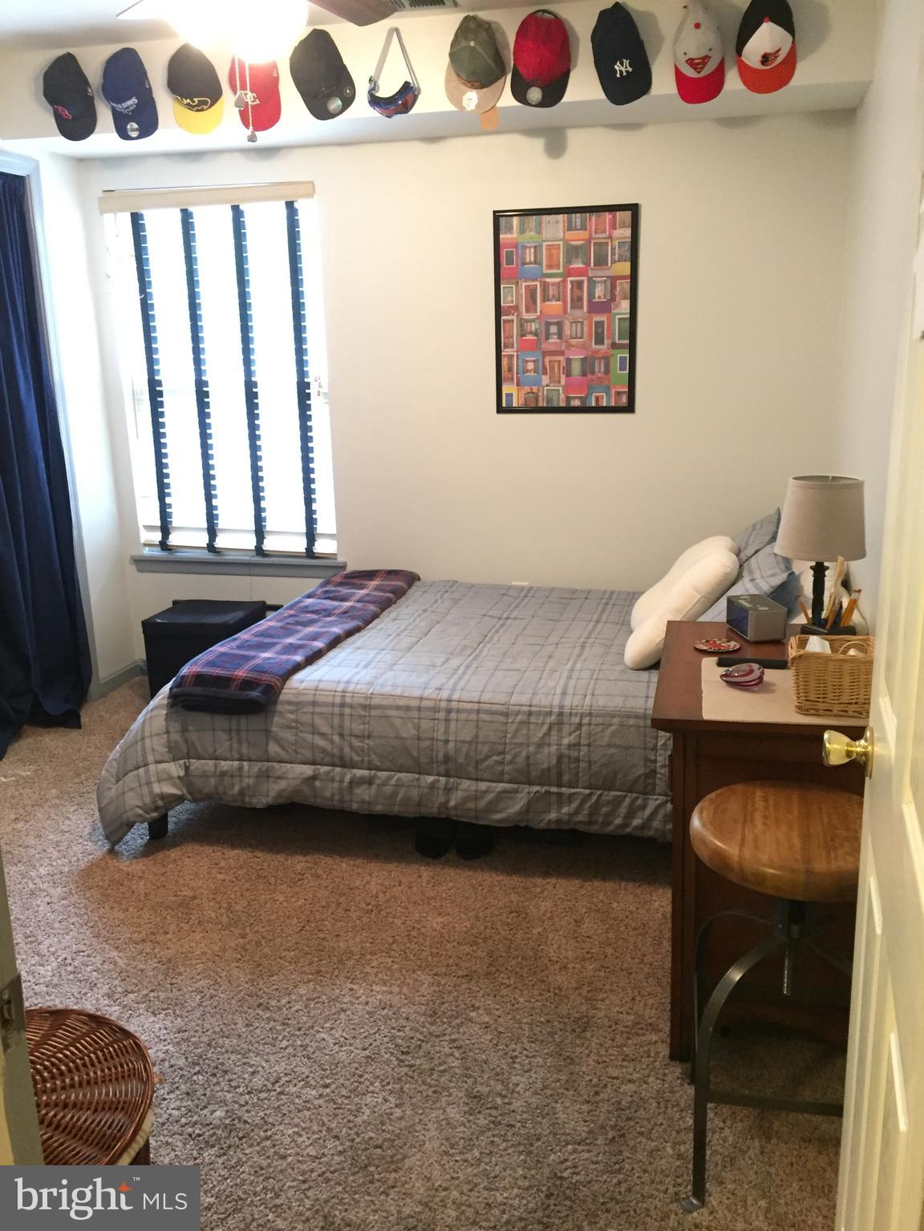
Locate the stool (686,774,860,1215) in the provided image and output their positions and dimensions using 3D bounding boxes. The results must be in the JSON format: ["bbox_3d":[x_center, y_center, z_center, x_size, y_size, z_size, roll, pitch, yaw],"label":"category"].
[{"bbox_3d":[0.573,0.652,1.781,0.370,0.650,0.370,2,15,12],"label":"stool"}]

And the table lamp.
[{"bbox_3d":[0.834,-0.138,2.400,0.200,0.378,0.200,2,15,12],"label":"table lamp"}]

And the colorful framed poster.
[{"bbox_3d":[0.380,-1.122,3.820,0.527,0.733,0.025,2,15,13],"label":"colorful framed poster"}]

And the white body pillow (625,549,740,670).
[{"bbox_3d":[0.658,-0.035,3.090,0.155,0.430,0.320,42,19,0],"label":"white body pillow"}]

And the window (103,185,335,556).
[{"bbox_3d":[-0.994,-0.973,4.227,0.910,1.460,0.070,2,15,12],"label":"window"}]

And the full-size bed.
[{"bbox_3d":[0.115,0.277,3.370,2.040,0.535,1.440,2,15,14],"label":"full-size bed"}]

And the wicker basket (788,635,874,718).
[{"bbox_3d":[0.694,0.113,1.926,0.165,0.118,0.160,2,15,13],"label":"wicker basket"}]

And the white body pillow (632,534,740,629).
[{"bbox_3d":[0.723,-0.096,3.345,0.420,0.150,0.620,-43,1,19],"label":"white body pillow"}]

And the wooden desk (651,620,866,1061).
[{"bbox_3d":[0.712,0.472,2.286,0.560,0.744,0.735,2,15,12],"label":"wooden desk"}]

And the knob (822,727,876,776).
[{"bbox_3d":[0.515,0.181,1.381,0.067,0.067,0.067,2,15,12],"label":"knob"}]

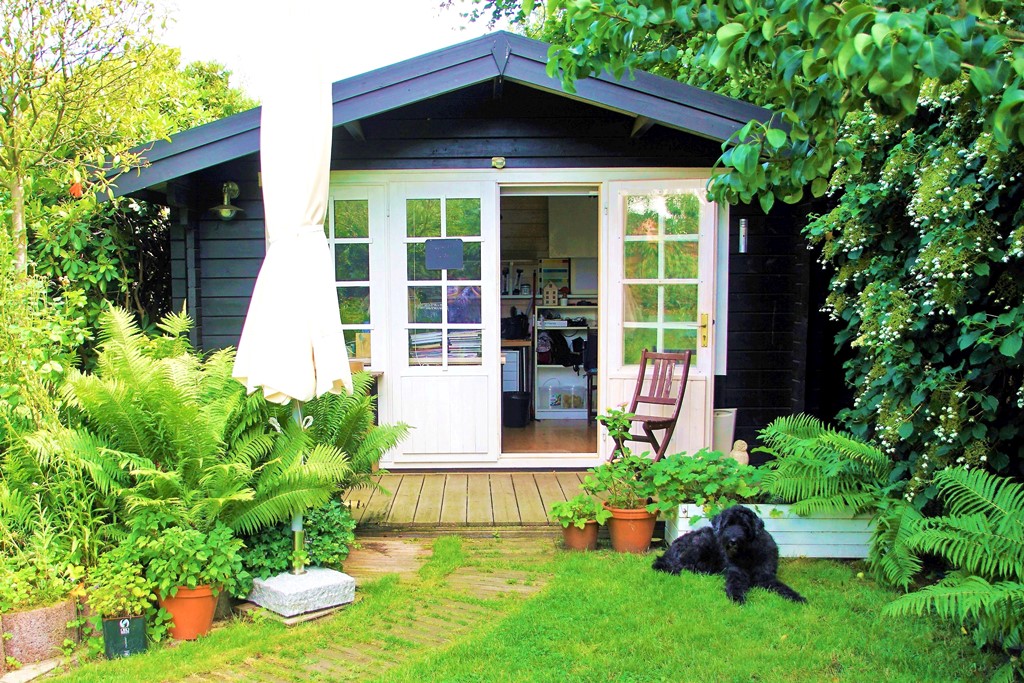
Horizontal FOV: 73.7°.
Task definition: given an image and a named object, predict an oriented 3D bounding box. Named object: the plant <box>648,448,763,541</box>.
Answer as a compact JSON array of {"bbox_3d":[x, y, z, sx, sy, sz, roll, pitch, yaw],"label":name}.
[{"bbox_3d":[1.000,0.790,3.570,0.560,0.430,0.420,0,4,1],"label":"plant"}]

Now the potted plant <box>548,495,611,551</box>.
[{"bbox_3d":[0.365,0.960,3.632,0.310,0.280,0.300,0,4,0],"label":"potted plant"}]

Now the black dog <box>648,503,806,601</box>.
[{"bbox_3d":[0.990,0.927,3.218,0.440,0.400,0.660,-3,5,-32],"label":"black dog"}]

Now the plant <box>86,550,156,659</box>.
[{"bbox_3d":[-1.527,1.025,2.670,0.240,0.380,0.240,-1,4,-15],"label":"plant"}]

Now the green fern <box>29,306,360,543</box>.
[{"bbox_3d":[-1.518,0.453,3.242,1.520,1.130,1.150,0,4,0],"label":"green fern"}]

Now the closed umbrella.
[{"bbox_3d":[-0.925,-0.086,2.891,0.480,2.210,0.460,0,4,0],"label":"closed umbrella"}]

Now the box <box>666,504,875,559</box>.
[{"bbox_3d":[1.365,0.952,3.600,1.030,0.273,0.285,0,4,1],"label":"box"}]

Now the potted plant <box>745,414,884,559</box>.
[{"bbox_3d":[1.634,0.734,3.686,0.720,0.710,0.580,0,4,0],"label":"potted plant"}]

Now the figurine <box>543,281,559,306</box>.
[{"bbox_3d":[0.365,-0.452,6.400,0.134,0.236,0.100,0,4,0],"label":"figurine"}]

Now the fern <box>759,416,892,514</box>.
[{"bbox_3d":[1.635,0.640,3.600,0.620,0.480,0.550,0,4,1],"label":"fern"}]

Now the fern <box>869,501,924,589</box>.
[{"bbox_3d":[1.845,0.921,3.238,0.260,0.400,0.360,0,4,0],"label":"fern"}]

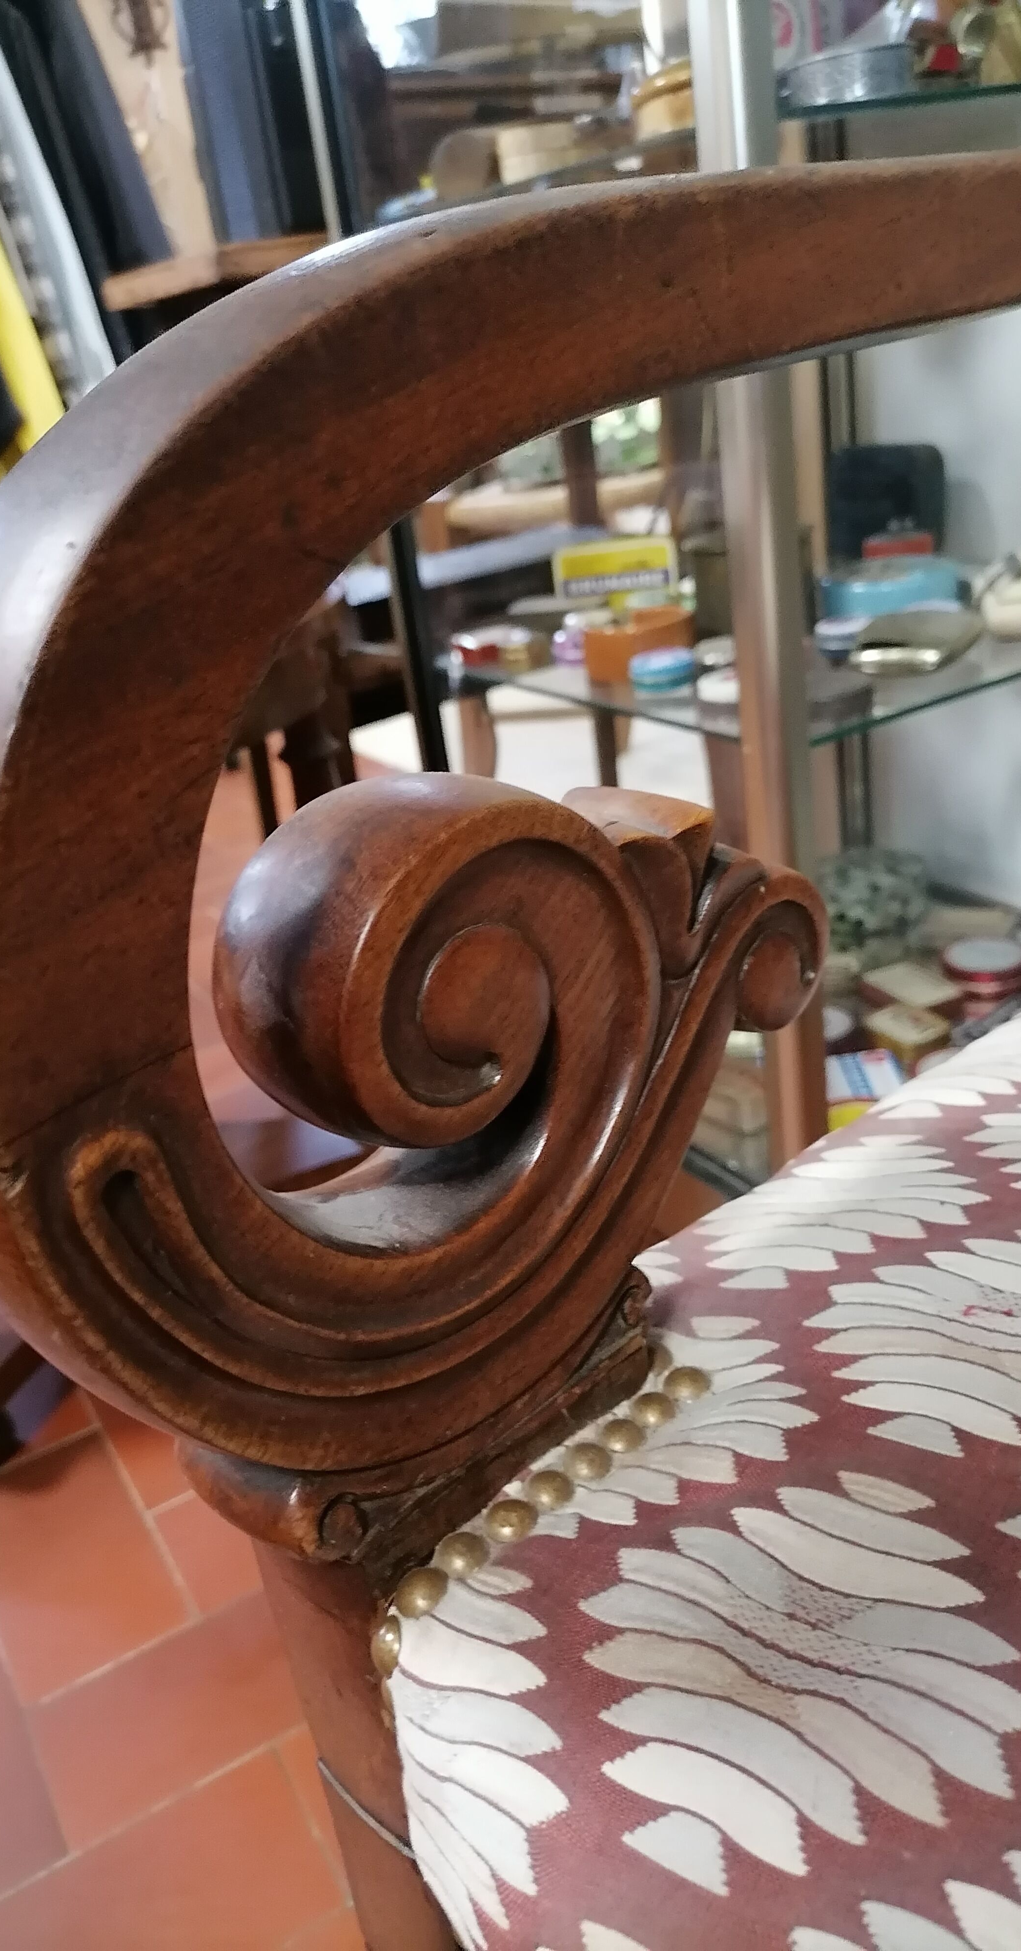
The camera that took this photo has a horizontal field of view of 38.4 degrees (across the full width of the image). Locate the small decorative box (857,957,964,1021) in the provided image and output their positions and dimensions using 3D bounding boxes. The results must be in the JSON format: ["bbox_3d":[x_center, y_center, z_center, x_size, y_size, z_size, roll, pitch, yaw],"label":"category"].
[{"bbox_3d":[0.422,0.021,1.538,0.055,0.025,0.093,-18,25,-20],"label":"small decorative box"}]

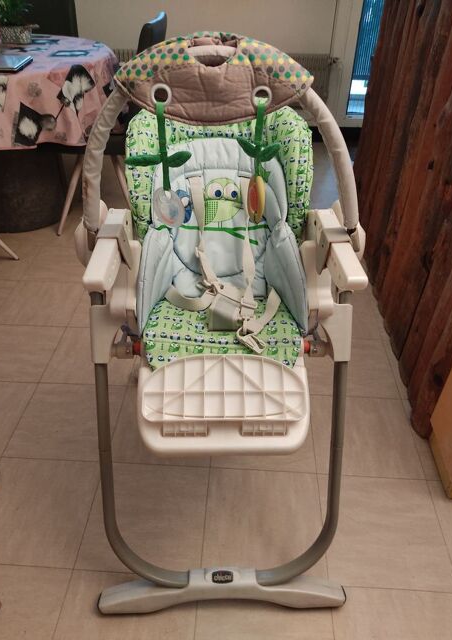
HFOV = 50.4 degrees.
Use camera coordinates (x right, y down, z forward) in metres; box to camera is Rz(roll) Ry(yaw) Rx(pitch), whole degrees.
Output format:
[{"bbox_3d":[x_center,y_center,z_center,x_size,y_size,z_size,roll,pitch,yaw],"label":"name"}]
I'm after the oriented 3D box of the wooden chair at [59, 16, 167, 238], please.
[{"bbox_3d":[-0.594,-0.938,2.352,0.570,0.920,0.460,0,38,-1],"label":"wooden chair"}]

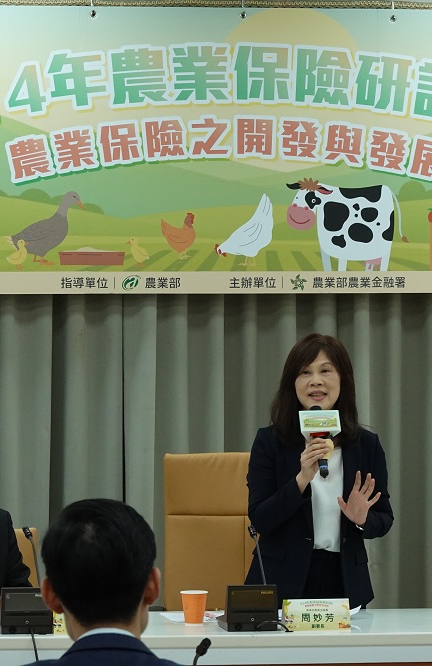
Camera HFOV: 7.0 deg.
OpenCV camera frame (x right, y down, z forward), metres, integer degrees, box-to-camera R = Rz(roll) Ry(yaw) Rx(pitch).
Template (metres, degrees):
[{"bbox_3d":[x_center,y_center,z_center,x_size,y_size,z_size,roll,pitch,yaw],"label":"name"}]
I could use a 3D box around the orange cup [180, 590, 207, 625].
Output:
[{"bbox_3d":[-0.067,0.824,10.530,0.083,0.097,0.083,0,1,0],"label":"orange cup"}]

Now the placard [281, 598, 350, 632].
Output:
[{"bbox_3d":[0.298,0.829,10.420,0.197,0.093,0.068,0,1,-6],"label":"placard"}]

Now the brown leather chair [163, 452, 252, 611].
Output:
[{"bbox_3d":[0.097,1.002,11.620,0.600,1.190,0.640,0,1,-7],"label":"brown leather chair"}]

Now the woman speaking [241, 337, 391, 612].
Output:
[{"bbox_3d":[0.328,0.808,11.170,0.475,1.610,0.420,0,1,-5],"label":"woman speaking"}]

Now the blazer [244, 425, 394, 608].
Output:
[{"bbox_3d":[0.328,0.567,11.180,0.465,0.570,0.380,0,1,-5],"label":"blazer"}]

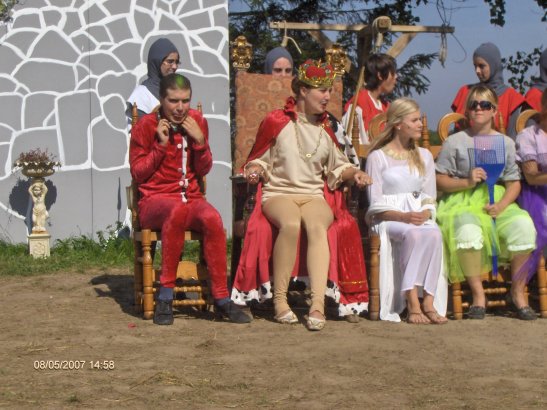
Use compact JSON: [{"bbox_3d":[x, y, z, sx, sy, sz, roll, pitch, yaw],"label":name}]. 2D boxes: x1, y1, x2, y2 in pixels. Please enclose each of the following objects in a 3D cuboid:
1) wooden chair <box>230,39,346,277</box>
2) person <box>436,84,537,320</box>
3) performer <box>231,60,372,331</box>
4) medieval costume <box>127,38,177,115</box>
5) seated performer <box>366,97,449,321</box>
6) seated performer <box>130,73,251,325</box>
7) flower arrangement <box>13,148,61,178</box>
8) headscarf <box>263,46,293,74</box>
[{"bbox_3d":[0.101,-0.182,7.281,0.700,1.560,0.700,-1,3,-7],"label":"wooden chair"},{"bbox_3d":[1.199,-0.048,7.258,0.530,1.280,0.740,-1,3,-6],"label":"person"},{"bbox_3d":[0.151,-0.087,7.005,0.740,1.400,0.820,-1,3,-5],"label":"performer"},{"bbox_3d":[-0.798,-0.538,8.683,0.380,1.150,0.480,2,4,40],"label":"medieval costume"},{"bbox_3d":[0.730,-0.007,7.110,0.450,1.220,0.740,-1,3,-15],"label":"seated performer"},{"bbox_3d":[-0.470,-0.047,7.088,0.570,1.320,0.800,-1,3,-13],"label":"seated performer"},{"bbox_3d":[-1.843,-0.315,10.097,0.360,0.235,0.350,0,3,0],"label":"flower arrangement"},{"bbox_3d":[0.032,-0.851,8.266,0.210,0.320,0.250,-1,3,-8],"label":"headscarf"}]

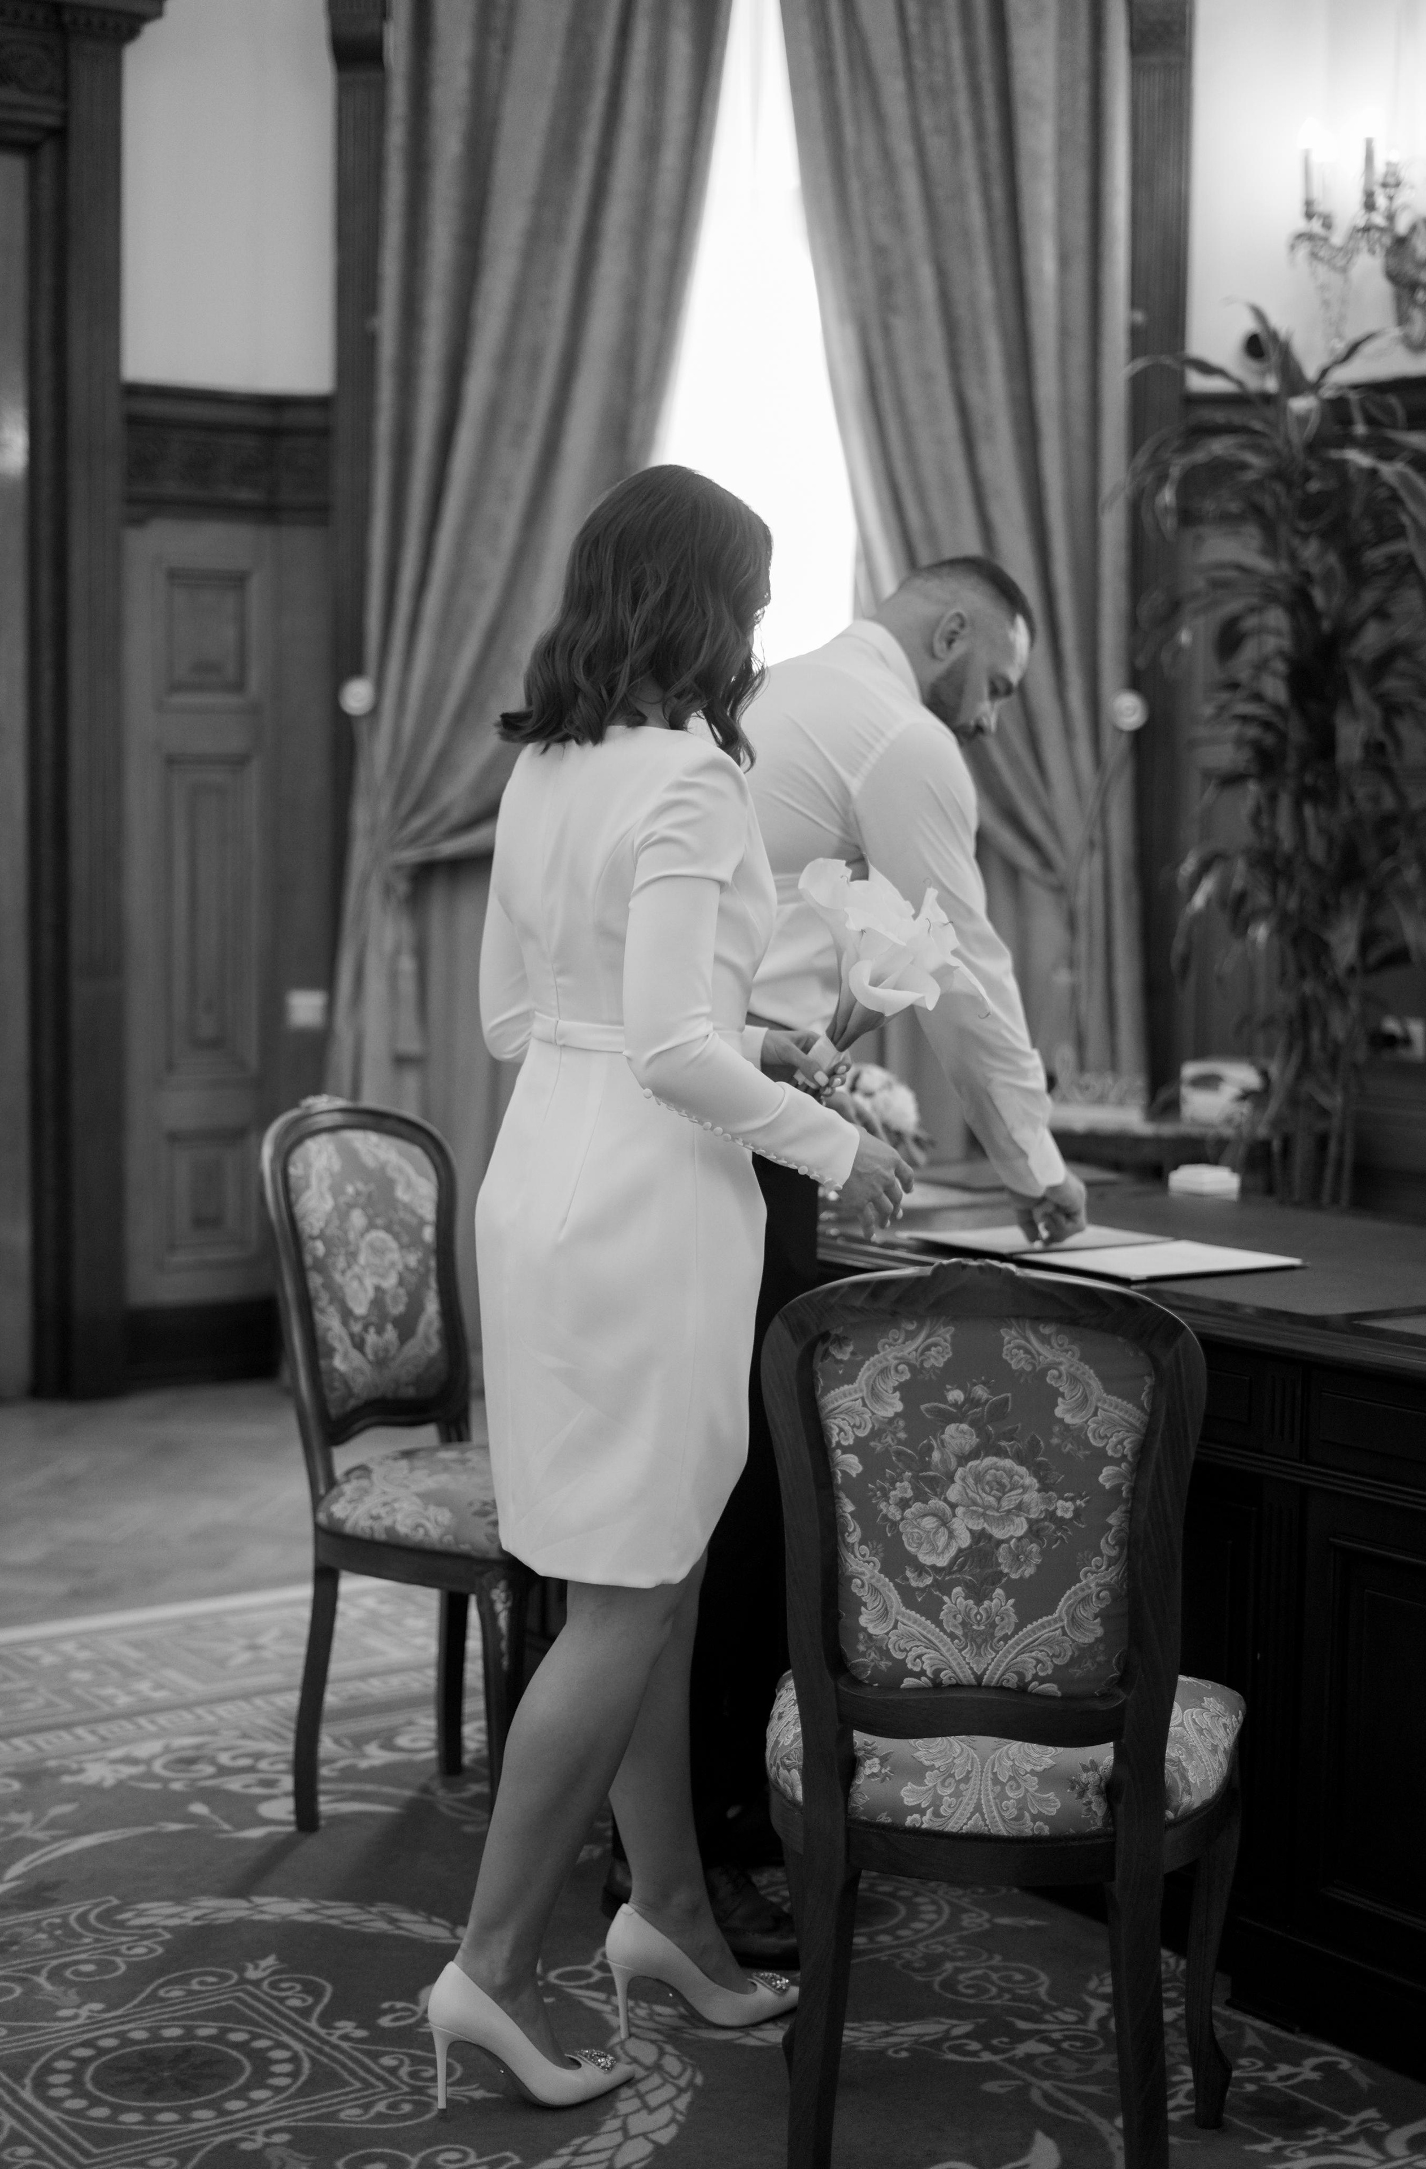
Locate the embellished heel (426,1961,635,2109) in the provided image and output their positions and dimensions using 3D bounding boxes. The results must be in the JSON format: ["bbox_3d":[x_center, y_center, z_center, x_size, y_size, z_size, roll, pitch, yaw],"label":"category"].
[{"bbox_3d":[-0.185,0.993,3.171,0.228,0.155,0.080,-1,4,-16],"label":"embellished heel"}]

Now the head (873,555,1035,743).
[{"bbox_3d":[0.312,-0.551,3.830,0.215,0.240,0.165,42,-11,-20],"label":"head"}]

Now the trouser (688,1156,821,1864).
[{"bbox_3d":[-0.005,0.458,3.744,0.340,1.050,0.400,-1,4,-17],"label":"trouser"}]

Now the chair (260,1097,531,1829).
[{"bbox_3d":[-0.313,0.522,4.054,0.550,0.965,0.470,4,5,35],"label":"chair"}]

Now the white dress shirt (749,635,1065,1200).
[{"bbox_3d":[0.214,-0.241,3.840,0.500,0.700,0.500,15,-2,-22],"label":"white dress shirt"}]

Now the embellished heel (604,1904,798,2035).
[{"bbox_3d":[0.005,0.982,3.370,0.228,0.152,0.080,-1,5,-19],"label":"embellished heel"}]

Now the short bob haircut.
[{"bbox_3d":[-0.080,-0.506,3.230,0.270,0.320,0.250,5,0,-43],"label":"short bob haircut"}]

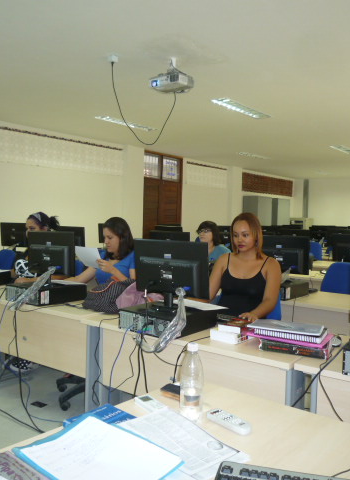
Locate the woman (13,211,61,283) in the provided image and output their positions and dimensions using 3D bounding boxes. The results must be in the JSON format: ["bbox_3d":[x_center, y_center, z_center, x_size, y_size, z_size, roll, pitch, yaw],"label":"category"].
[{"bbox_3d":[-1.096,0.435,3.802,0.500,1.290,0.720,3,4,37],"label":"woman"}]

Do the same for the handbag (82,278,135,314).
[{"bbox_3d":[-0.384,0.331,2.825,0.320,0.190,0.200,3,3,30],"label":"handbag"}]

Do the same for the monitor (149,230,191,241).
[{"bbox_3d":[-0.047,0.096,3.952,0.445,0.345,0.180,3,3,36],"label":"monitor"}]

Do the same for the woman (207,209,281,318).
[{"bbox_3d":[0.389,0.519,2.675,0.500,1.300,0.680,2,3,19],"label":"woman"}]

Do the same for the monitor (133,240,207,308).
[{"bbox_3d":[-0.026,0.180,2.446,0.441,0.347,0.180,3,3,29],"label":"monitor"}]

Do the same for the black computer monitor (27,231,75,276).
[{"bbox_3d":[-0.814,0.124,3.021,0.445,0.345,0.180,3,3,32],"label":"black computer monitor"}]

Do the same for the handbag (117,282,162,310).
[{"bbox_3d":[-0.208,0.327,2.726,0.300,0.190,0.170,1,3,-14],"label":"handbag"}]

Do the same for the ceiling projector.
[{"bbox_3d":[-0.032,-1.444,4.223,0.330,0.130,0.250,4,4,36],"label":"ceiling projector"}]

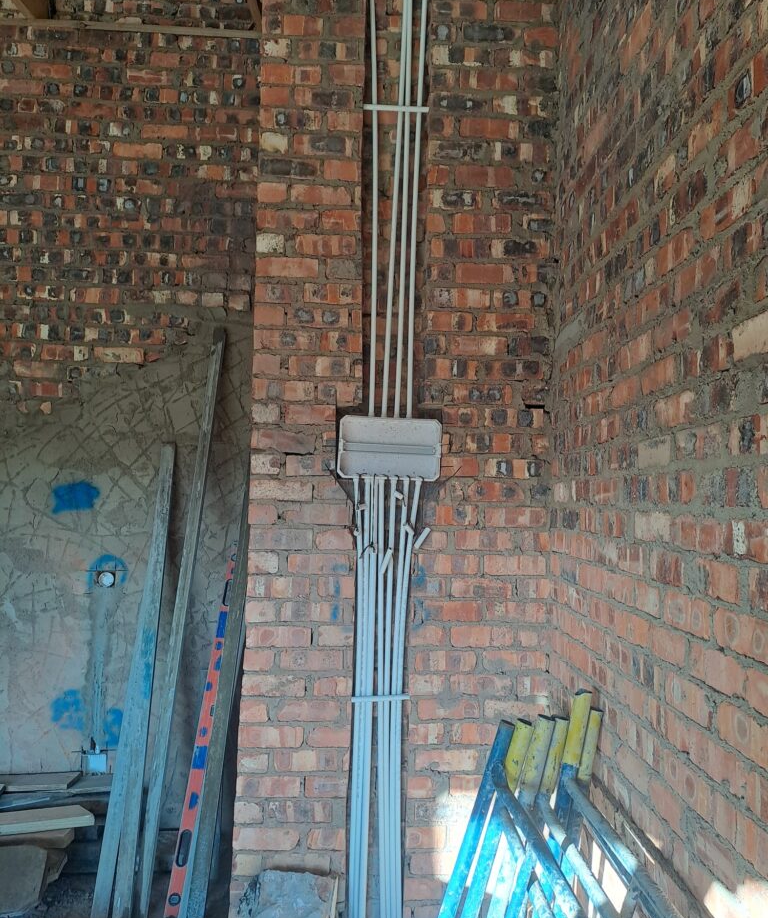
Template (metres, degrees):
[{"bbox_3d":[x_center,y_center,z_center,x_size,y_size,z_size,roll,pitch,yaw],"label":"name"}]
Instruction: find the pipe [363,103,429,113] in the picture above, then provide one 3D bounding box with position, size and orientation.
[{"bbox_3d":[0.047,-1.288,2.719,0.241,0.021,0.021,2,-3,-2],"label":"pipe"}]

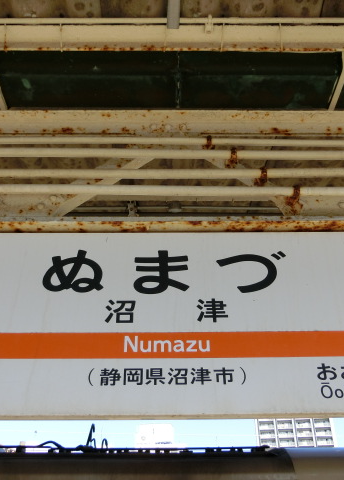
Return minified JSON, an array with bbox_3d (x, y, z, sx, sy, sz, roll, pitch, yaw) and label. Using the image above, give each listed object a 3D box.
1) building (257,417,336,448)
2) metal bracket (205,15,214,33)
[{"bbox_3d":[44.840,80.537,162.294,26.700,37.000,12.000,-7,-32,11],"label":"building"},{"bbox_3d":[0.198,-1.143,2.440,0.040,0.090,0.050,0,-31,0],"label":"metal bracket"}]

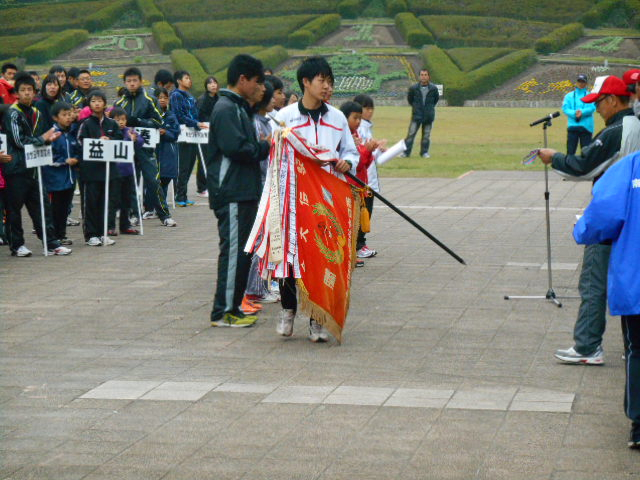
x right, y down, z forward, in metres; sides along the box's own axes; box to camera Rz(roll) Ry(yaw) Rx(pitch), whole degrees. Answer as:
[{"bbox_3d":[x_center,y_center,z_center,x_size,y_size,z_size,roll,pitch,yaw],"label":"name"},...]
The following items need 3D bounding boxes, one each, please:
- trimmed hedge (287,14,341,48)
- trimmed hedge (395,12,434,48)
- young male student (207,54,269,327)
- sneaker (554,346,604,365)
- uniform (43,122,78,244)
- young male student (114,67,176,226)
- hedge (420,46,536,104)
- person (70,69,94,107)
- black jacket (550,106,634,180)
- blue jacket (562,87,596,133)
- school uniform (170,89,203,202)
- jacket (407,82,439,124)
[{"bbox_3d":[-0.180,-9.843,105.060,1.050,0.750,2.900,4,28,40],"label":"trimmed hedge"},{"bbox_3d":[4.381,-9.906,105.104,1.050,0.750,2.700,-1,32,-19],"label":"trimmed hedge"},{"bbox_3d":[-0.528,-0.322,14.353,0.410,1.718,0.480,0,4,-3],"label":"young male student"},{"bbox_3d":[1.447,0.628,12.466,0.280,0.105,0.105,1,4,7],"label":"sneaker"},{"bbox_3d":[-2.454,-0.554,21.200,0.400,1.130,0.330,-3,5,-37],"label":"uniform"},{"bbox_3d":[-1.880,-1.007,24.100,0.600,1.680,0.550,-1,4,-14],"label":"young male student"},{"bbox_3d":[8.484,-8.750,119.000,6.000,3.200,6.500,0,4,6],"label":"hedge"},{"bbox_3d":[-2.881,-1.220,26.985,0.470,1.620,0.320,-2,5,-23],"label":"person"},{"bbox_3d":[1.578,-0.390,12.543,0.540,0.680,0.520,1,4,10],"label":"black jacket"},{"bbox_3d":[4.459,-2.234,38.438,0.580,0.790,0.320,1,4,6],"label":"blue jacket"},{"bbox_3d":[-1.689,-1.204,28.296,0.320,1.410,0.460,3,5,35],"label":"school uniform"},{"bbox_3d":[2.012,-2.666,43.700,0.620,0.830,0.330,0,4,5],"label":"jacket"}]

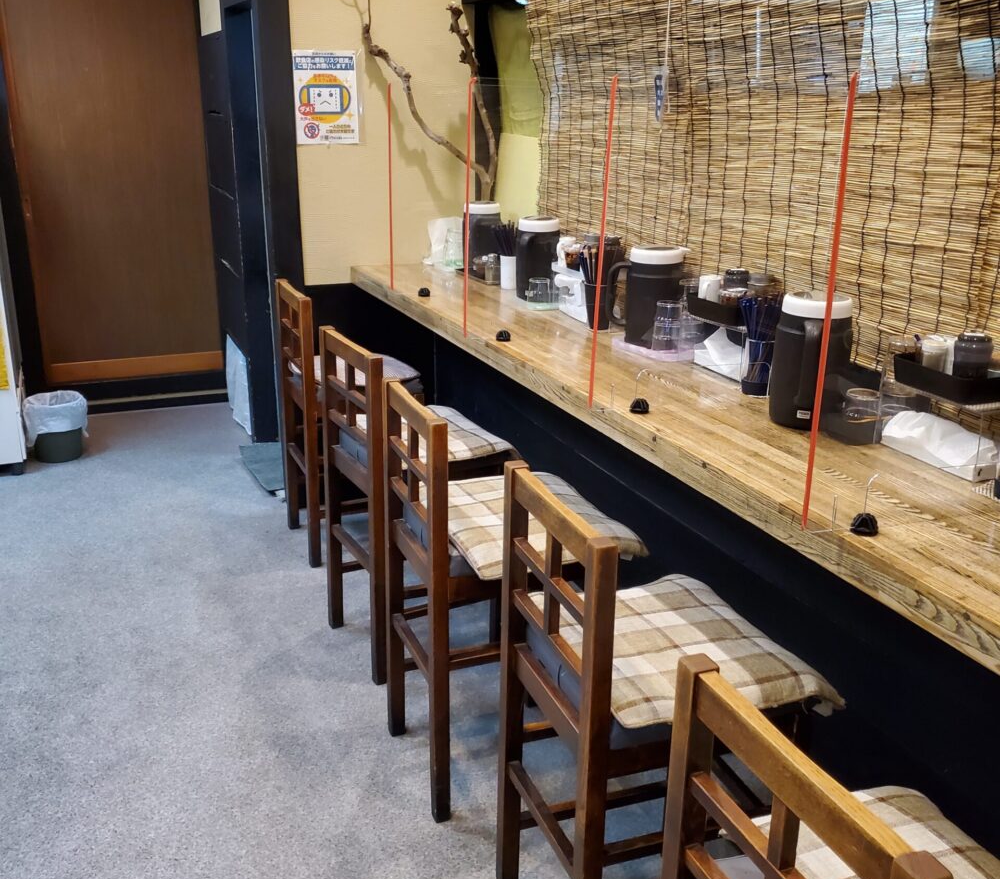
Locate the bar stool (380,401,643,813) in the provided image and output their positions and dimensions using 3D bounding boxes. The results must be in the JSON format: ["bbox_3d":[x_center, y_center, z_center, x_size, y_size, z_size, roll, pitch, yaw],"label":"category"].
[{"bbox_3d":[0.002,0.307,2.144,0.407,0.854,0.350,-7,20,-22],"label":"bar stool"}]

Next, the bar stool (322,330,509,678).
[{"bbox_3d":[-0.210,0.142,2.635,0.400,0.854,0.350,-9,21,-27],"label":"bar stool"}]

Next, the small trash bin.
[{"bbox_3d":[-1.810,-0.046,4.098,0.245,0.240,0.245,-7,20,-22],"label":"small trash bin"}]

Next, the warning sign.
[{"bbox_3d":[-0.581,-1.151,3.380,0.217,0.301,0.006,-7,20,-22],"label":"warning sign"}]

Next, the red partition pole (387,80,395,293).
[{"bbox_3d":[-0.335,-0.768,3.073,0.012,0.617,0.012,-7,20,-22],"label":"red partition pole"}]

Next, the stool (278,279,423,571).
[{"bbox_3d":[-0.474,-0.072,3.268,0.400,0.854,0.350,-7,20,-22],"label":"stool"}]

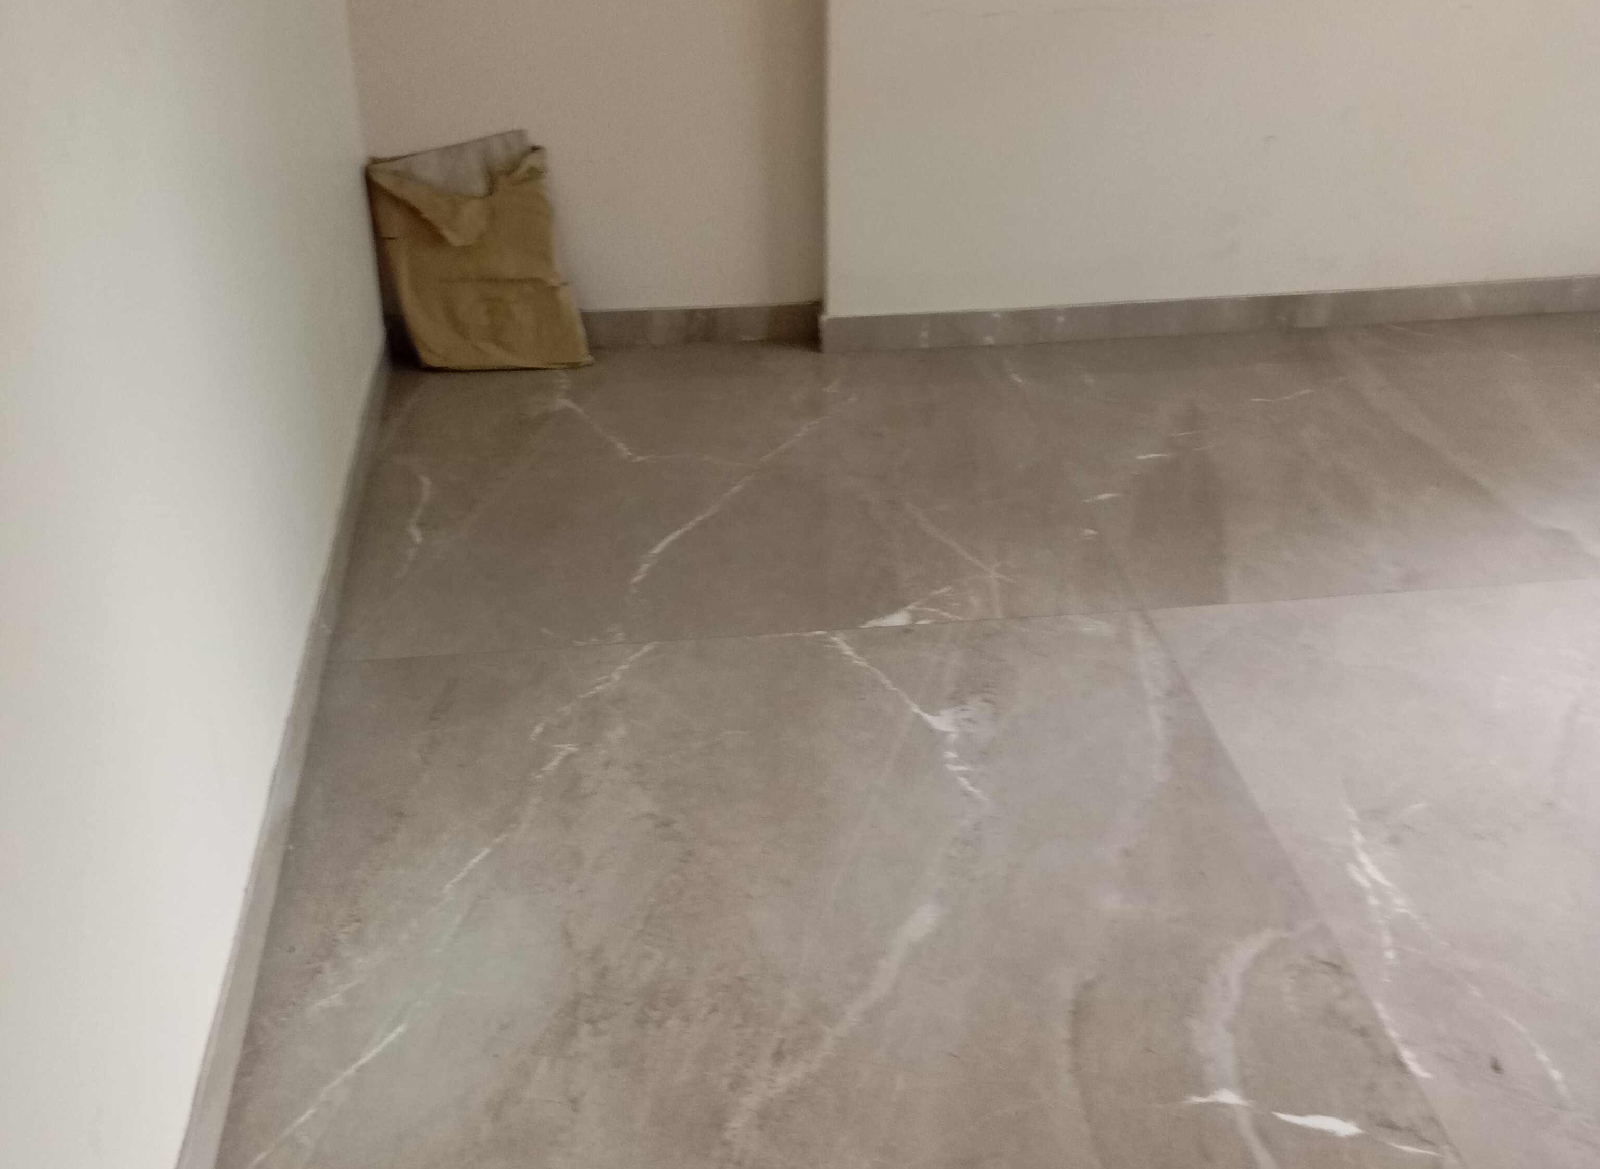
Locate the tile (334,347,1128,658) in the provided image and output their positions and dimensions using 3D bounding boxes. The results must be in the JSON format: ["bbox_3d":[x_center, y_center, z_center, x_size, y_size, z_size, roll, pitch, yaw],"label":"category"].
[{"bbox_3d":[-0.142,-0.195,3.025,1.218,0.020,1.100,-4,30,-6],"label":"tile"}]

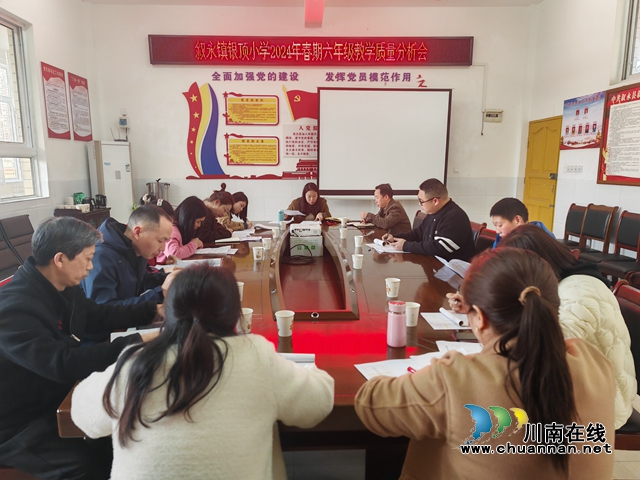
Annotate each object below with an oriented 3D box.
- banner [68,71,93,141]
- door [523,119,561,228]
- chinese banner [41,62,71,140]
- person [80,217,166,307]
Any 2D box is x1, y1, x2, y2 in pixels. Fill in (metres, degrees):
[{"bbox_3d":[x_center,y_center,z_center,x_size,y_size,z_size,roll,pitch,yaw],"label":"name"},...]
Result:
[{"bbox_3d":[-3.391,-1.854,7.082,0.030,0.900,0.600,-1,9,-2],"label":"banner"},{"bbox_3d":[3.282,-0.741,7.402,0.070,2.050,1.020,-1,9,-2],"label":"door"},{"bbox_3d":[-3.360,-1.747,6.381,0.030,0.900,0.600,-1,9,-2],"label":"chinese banner"},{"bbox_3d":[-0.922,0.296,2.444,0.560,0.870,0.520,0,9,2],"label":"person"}]

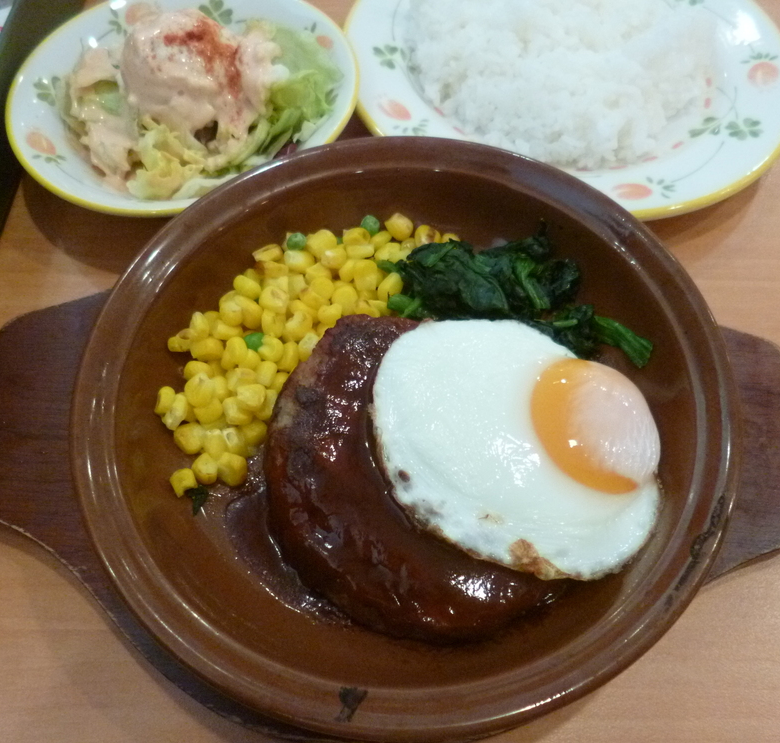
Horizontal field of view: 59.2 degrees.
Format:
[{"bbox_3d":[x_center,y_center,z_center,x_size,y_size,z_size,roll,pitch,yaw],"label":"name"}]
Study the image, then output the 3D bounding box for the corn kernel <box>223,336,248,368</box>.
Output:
[{"bbox_3d":[-0.053,-0.007,0.236,0.007,0.007,0.010,-16,65,-10],"label":"corn kernel"}]

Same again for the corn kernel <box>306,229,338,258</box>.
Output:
[{"bbox_3d":[-0.029,-0.053,0.285,0.011,0.008,0.013,38,68,19],"label":"corn kernel"}]

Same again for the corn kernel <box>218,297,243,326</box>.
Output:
[{"bbox_3d":[-0.063,-0.024,0.272,0.009,0.008,0.011,-13,62,-7],"label":"corn kernel"}]

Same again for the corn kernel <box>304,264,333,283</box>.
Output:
[{"bbox_3d":[-0.027,-0.038,0.265,0.010,0.007,0.008,10,64,4],"label":"corn kernel"}]

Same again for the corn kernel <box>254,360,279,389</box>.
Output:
[{"bbox_3d":[-0.044,0.001,0.245,0.006,0.008,0.009,22,75,1],"label":"corn kernel"}]

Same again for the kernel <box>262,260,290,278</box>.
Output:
[{"bbox_3d":[-0.045,-0.040,0.266,0.011,0.007,0.006,10,64,4],"label":"kernel"}]

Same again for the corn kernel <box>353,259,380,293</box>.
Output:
[{"bbox_3d":[-0.009,-0.038,0.277,0.009,0.007,0.012,-4,61,-2],"label":"corn kernel"}]

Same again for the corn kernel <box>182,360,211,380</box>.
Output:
[{"bbox_3d":[-0.069,0.000,0.248,0.010,0.007,0.009,5,62,3],"label":"corn kernel"}]

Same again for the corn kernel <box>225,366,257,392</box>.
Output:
[{"bbox_3d":[-0.053,0.003,0.243,0.010,0.007,0.009,0,75,-6],"label":"corn kernel"}]

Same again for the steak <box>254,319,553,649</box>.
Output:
[{"bbox_3d":[0.012,0.031,0.246,0.108,0.023,0.122,-27,64,-14],"label":"steak"}]

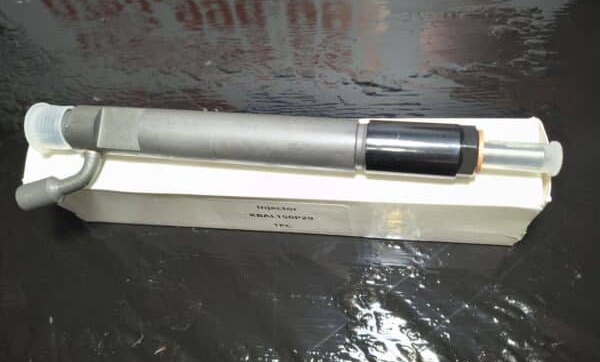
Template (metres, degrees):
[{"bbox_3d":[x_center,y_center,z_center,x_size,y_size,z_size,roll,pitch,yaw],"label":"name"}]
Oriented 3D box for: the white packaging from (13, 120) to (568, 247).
[{"bbox_3d":[-0.014,-0.002,0.230,0.245,0.046,0.043,2,65,11],"label":"white packaging"}]

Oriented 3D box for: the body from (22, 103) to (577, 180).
[{"bbox_3d":[-0.014,-0.019,0.200,0.234,0.024,0.024,5,65,12],"label":"body"}]

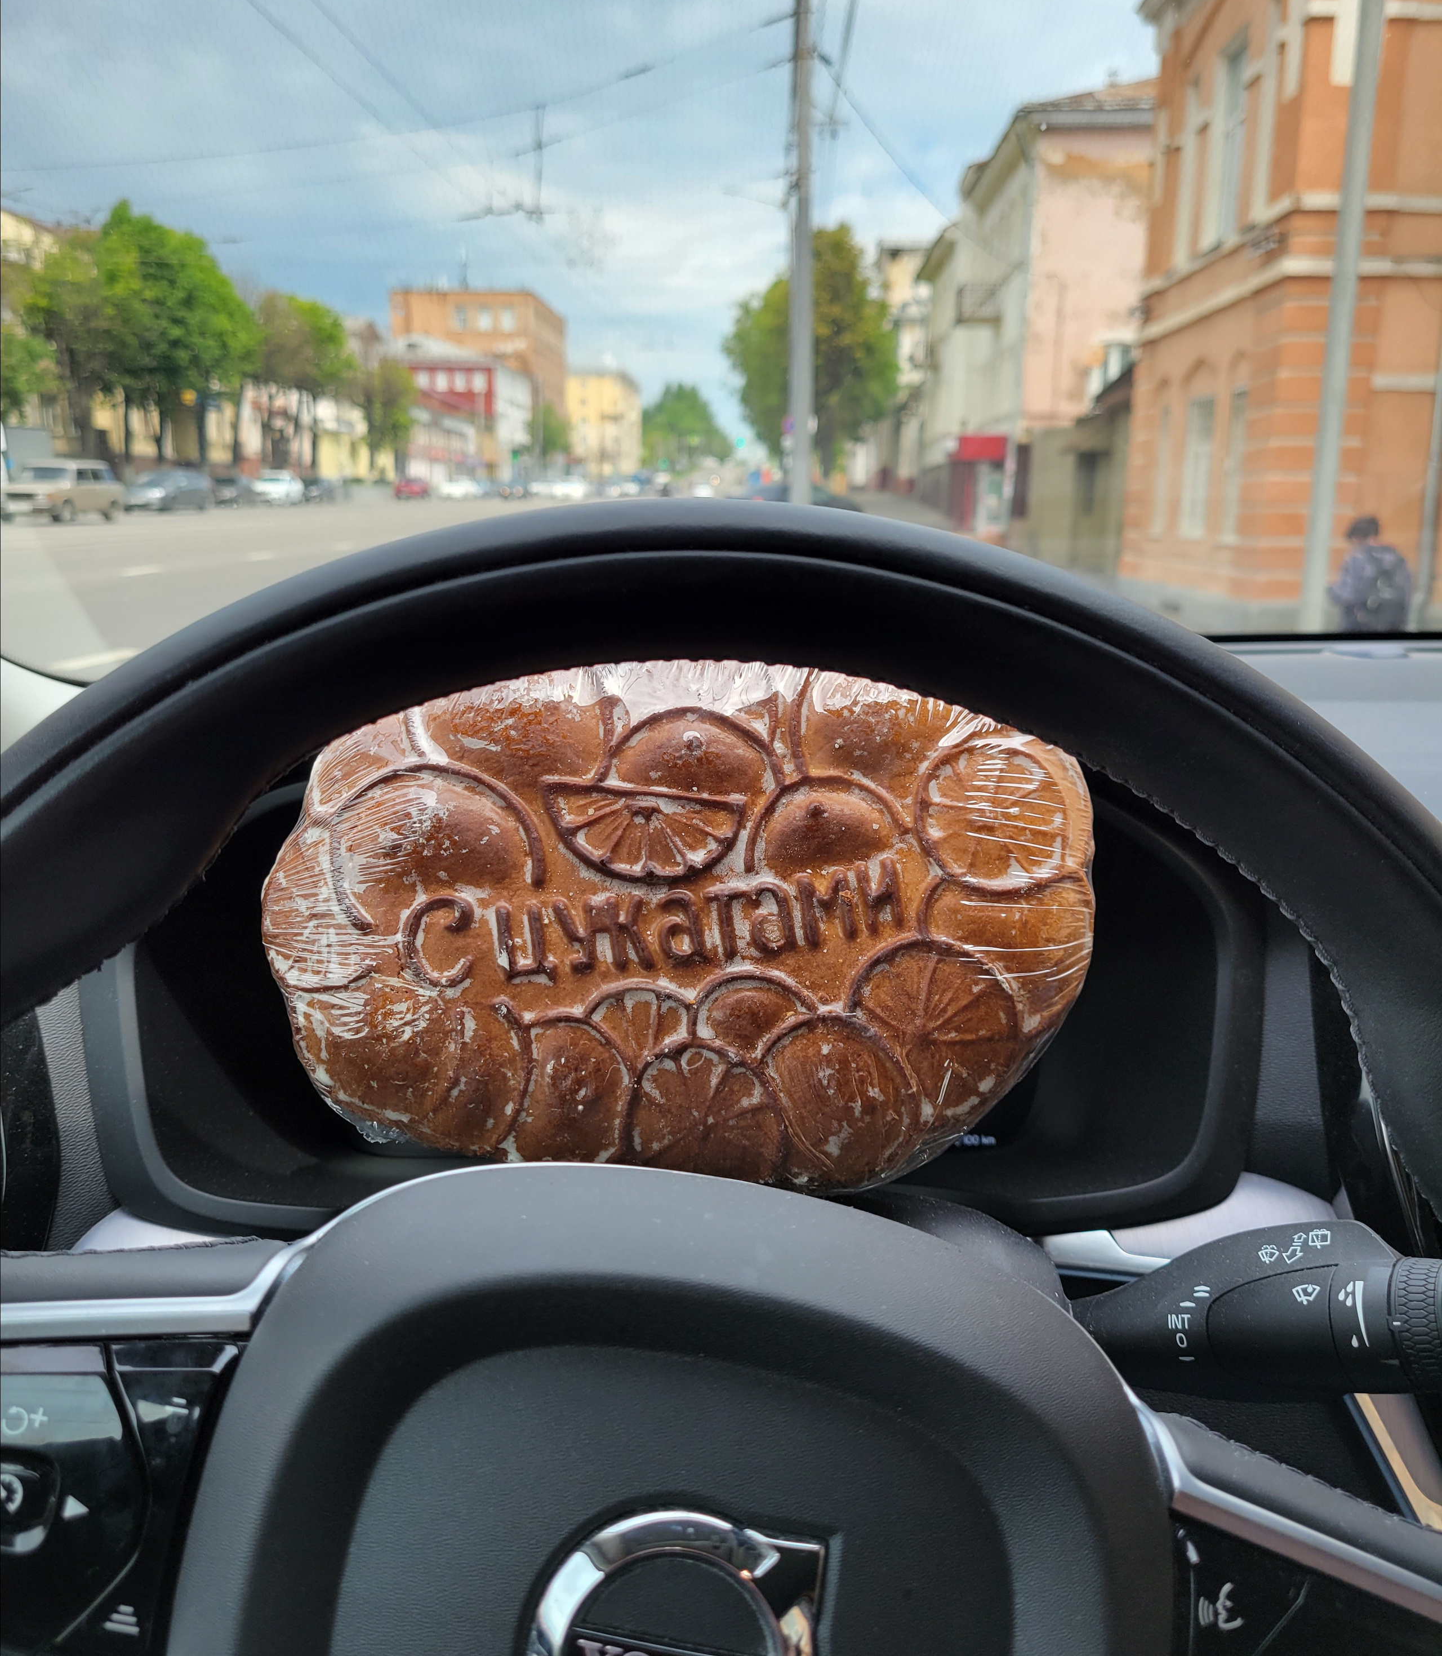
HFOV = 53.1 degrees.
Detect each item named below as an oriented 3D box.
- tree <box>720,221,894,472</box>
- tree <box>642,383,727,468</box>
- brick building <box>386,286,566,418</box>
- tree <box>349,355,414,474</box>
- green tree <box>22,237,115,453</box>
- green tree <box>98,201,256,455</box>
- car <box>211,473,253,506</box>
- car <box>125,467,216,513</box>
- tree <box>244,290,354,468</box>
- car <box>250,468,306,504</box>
[{"bbox_3d":[4.071,-21.275,66.851,7.800,12.150,7.800,0,14,2],"label":"tree"},{"bbox_3d":[-5.820,-66.312,241.125,14.000,14.940,14.000,0,14,2],"label":"tree"},{"bbox_3d":[-29.361,-54.220,181.550,17.000,21.270,28.000,0,14,2],"label":"brick building"},{"bbox_3d":[-22.347,-26.733,96.378,4.400,8.570,4.400,0,14,2],"label":"tree"},{"bbox_3d":[-22.848,-16.214,51.593,3.900,9.270,4.200,0,14,2],"label":"green tree"},{"bbox_3d":[-21.730,-19.160,59.107,6.300,11.770,6.300,0,14,2],"label":"green tree"},{"bbox_3d":[-19.821,-13.127,55.966,1.800,1.480,4.400,0,14,2],"label":"car"},{"bbox_3d":[-19.319,-11.732,50.130,1.800,1.500,4.400,0,14,2],"label":"car"},{"bbox_3d":[-21.529,-22.204,74.836,5.400,10.320,5.400,0,14,2],"label":"tree"},{"bbox_3d":[-19.032,-14.474,61.299,1.780,1.480,4.300,0,14,0],"label":"car"}]

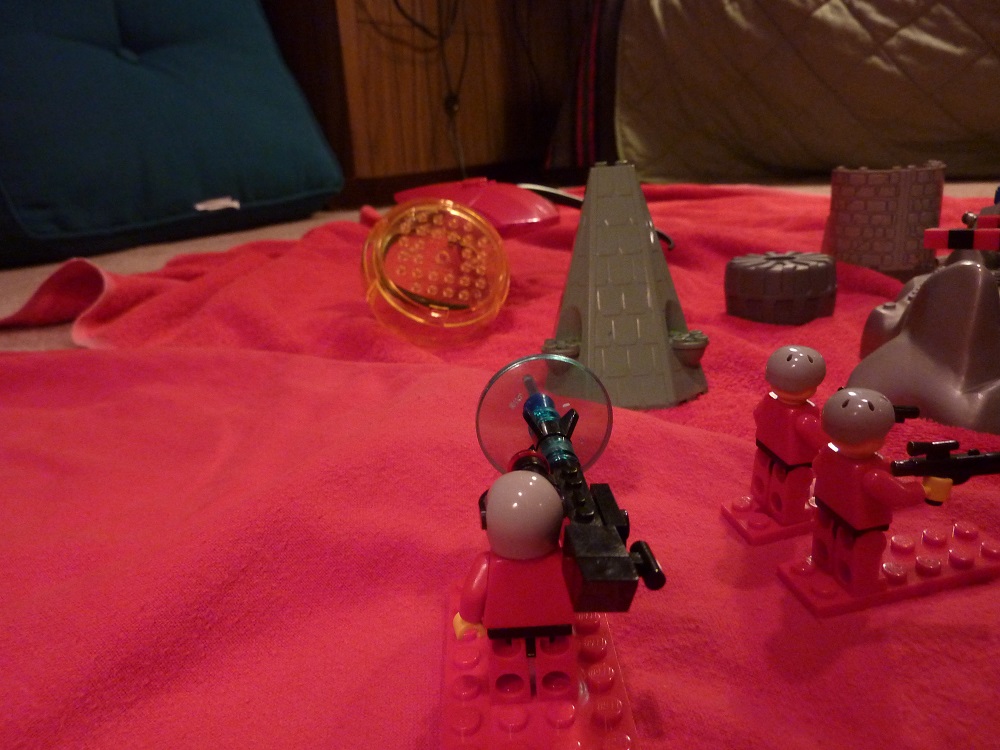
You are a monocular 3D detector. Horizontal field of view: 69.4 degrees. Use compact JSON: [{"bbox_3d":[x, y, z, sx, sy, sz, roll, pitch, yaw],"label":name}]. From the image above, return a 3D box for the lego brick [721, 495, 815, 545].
[{"bbox_3d":[0.075,0.035,0.184,0.032,0.005,0.016,-8,19,-8],"label":"lego brick"}]

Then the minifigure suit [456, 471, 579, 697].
[{"bbox_3d":[0.003,0.035,0.125,0.025,0.042,0.018,-5,18,0],"label":"minifigure suit"}]

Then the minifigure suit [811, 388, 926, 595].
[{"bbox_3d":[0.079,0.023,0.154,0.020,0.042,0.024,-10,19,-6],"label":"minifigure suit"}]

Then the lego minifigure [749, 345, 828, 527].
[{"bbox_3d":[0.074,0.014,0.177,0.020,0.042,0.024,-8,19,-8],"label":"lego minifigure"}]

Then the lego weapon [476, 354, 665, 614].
[{"bbox_3d":[0.014,0.018,0.189,0.039,0.039,0.126,-6,16,-2],"label":"lego weapon"}]

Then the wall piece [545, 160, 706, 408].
[{"bbox_3d":[0.046,-0.036,0.278,0.064,0.088,0.048,-3,17,9],"label":"wall piece"}]

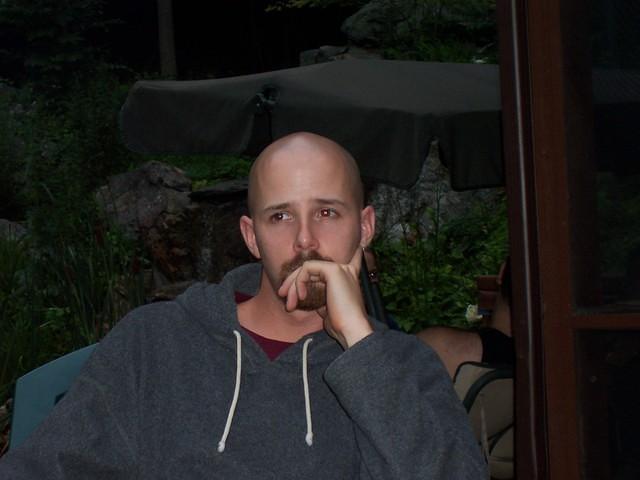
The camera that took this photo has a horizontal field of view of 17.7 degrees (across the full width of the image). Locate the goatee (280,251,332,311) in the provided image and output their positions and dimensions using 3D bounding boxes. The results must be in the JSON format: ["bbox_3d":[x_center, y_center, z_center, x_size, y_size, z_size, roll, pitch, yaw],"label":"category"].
[{"bbox_3d":[-0.016,0.054,2.690,0.068,0.077,0.045,-4,1,3],"label":"goatee"}]

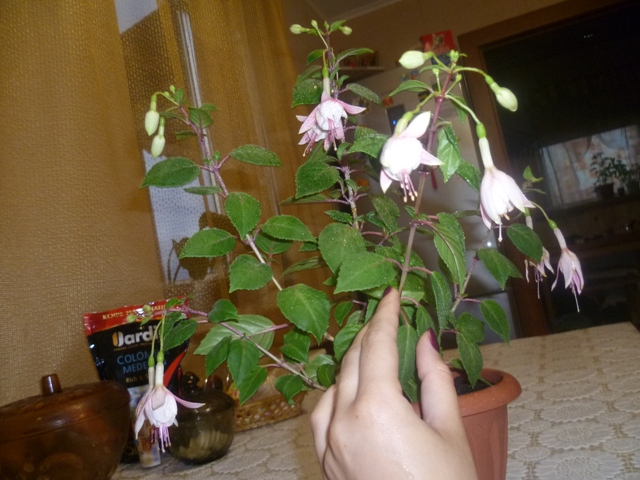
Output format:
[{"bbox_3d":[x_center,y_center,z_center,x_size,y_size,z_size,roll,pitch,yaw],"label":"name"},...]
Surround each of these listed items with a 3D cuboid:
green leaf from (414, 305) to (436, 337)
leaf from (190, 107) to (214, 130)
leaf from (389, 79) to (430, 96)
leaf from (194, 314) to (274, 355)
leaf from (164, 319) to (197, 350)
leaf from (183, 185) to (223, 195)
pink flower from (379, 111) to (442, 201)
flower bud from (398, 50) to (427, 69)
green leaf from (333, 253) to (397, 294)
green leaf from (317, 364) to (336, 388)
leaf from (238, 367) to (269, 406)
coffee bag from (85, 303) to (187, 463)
[{"bbox_3d":[0.077,0.061,0.380,0.016,0.029,0.011,-7,-12,-11],"label":"green leaf"},{"bbox_3d":[-0.097,-0.099,0.420,0.018,0.020,0.008,-25,8,-3],"label":"leaf"},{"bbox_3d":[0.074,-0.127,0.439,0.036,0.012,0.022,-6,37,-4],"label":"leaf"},{"bbox_3d":[-0.073,0.082,0.440,0.066,0.034,0.014,-13,-15,-3],"label":"leaf"},{"bbox_3d":[-0.115,0.078,0.426,0.036,0.020,0.009,-43,-9,-13],"label":"leaf"},{"bbox_3d":[-0.111,-0.047,0.488,0.038,0.008,0.018,3,30,2],"label":"leaf"},{"bbox_3d":[0.066,-0.062,0.380,0.045,0.058,0.043,-6,-20,11],"label":"pink flower"},{"bbox_3d":[0.071,-0.138,0.395,0.021,0.013,0.013,10,0,-18],"label":"flower bud"},{"bbox_3d":[0.030,0.022,0.345,0.042,0.028,0.011,-34,-26,-11],"label":"green leaf"},{"bbox_3d":[0.007,0.127,0.480,0.018,0.022,0.007,2,-21,-18],"label":"green leaf"},{"bbox_3d":[-0.056,0.121,0.432,0.021,0.037,0.009,31,-16,12],"label":"leaf"},{"bbox_3d":[-0.247,0.201,0.720,0.140,0.205,0.055,-11,-2,-10],"label":"coffee bag"}]

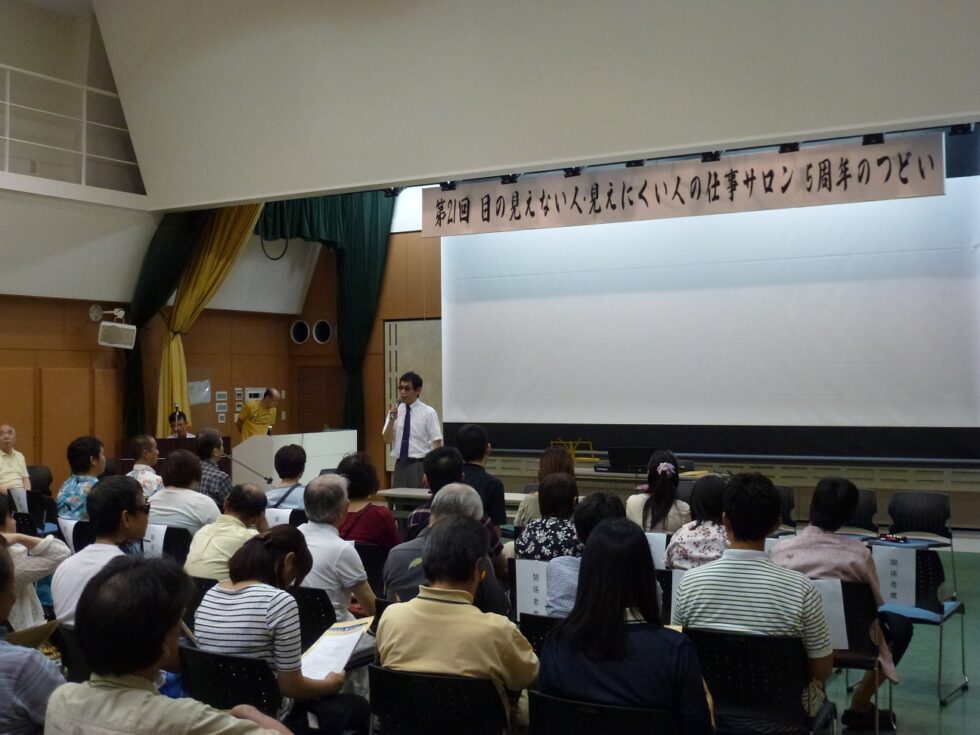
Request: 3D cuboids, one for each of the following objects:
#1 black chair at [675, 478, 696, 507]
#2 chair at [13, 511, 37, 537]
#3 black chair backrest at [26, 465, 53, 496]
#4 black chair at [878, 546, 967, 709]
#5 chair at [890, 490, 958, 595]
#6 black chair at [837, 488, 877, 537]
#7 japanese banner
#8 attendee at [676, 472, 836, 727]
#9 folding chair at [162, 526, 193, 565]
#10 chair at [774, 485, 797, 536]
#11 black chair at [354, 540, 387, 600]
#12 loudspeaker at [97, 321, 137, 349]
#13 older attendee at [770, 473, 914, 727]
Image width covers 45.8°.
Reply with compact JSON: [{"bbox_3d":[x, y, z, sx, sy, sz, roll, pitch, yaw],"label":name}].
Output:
[{"bbox_3d":[1.513,1.334,9.503,0.470,0.770,0.540,-1,-1,35],"label":"black chair"},{"bbox_3d":[-2.959,1.351,7.919,0.470,0.770,0.540,-1,-1,42],"label":"chair"},{"bbox_3d":[-4.866,1.239,12.400,0.130,0.370,0.450,-1,-1,42],"label":"black chair backrest"},{"bbox_3d":[2.201,1.306,6.125,0.500,0.785,0.500,-1,-1,36],"label":"black chair"},{"bbox_3d":[3.080,1.303,8.469,0.490,0.785,0.530,-1,-1,37],"label":"chair"},{"bbox_3d":[2.555,1.309,8.575,0.470,0.770,0.540,-1,-1,35],"label":"black chair"},{"bbox_3d":[1.465,-1.577,10.384,4.898,0.490,0.030,-1,-1,29],"label":"japanese banner"},{"bbox_3d":[1.008,1.002,4.115,0.530,1.270,0.760,-1,-1,28],"label":"attendee"},{"bbox_3d":[-1.745,1.324,6.976,0.470,0.770,0.540,-1,-1,34],"label":"folding chair"},{"bbox_3d":[2.037,1.320,8.958,0.470,0.770,0.540,-1,-1,35],"label":"chair"},{"bbox_3d":[-0.619,1.342,6.428,0.500,0.785,0.500,-1,-1,30],"label":"black chair"},{"bbox_3d":[-4.011,-0.358,12.468,0.375,0.255,0.230,8,6,-23],"label":"loudspeaker"},{"bbox_3d":[1.576,1.095,5.313,0.510,1.200,0.740,-1,-1,31],"label":"older attendee"}]

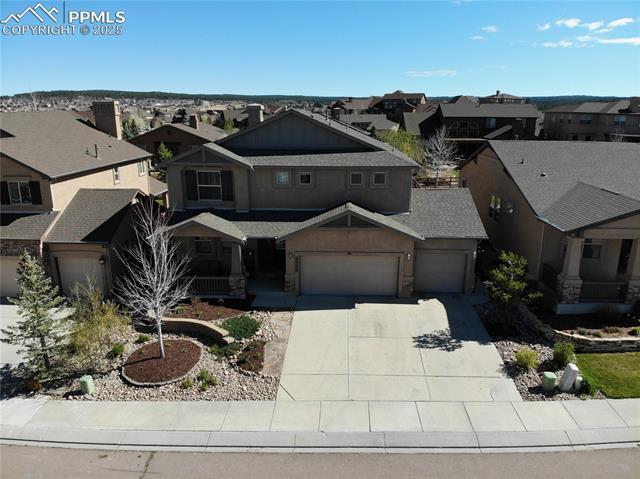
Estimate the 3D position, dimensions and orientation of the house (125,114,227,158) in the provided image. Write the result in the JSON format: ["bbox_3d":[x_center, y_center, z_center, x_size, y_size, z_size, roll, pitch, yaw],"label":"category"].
[{"bbox_3d":[-15.400,-10.215,52.351,10.000,7.000,11.000,6,18,17],"label":"house"}]

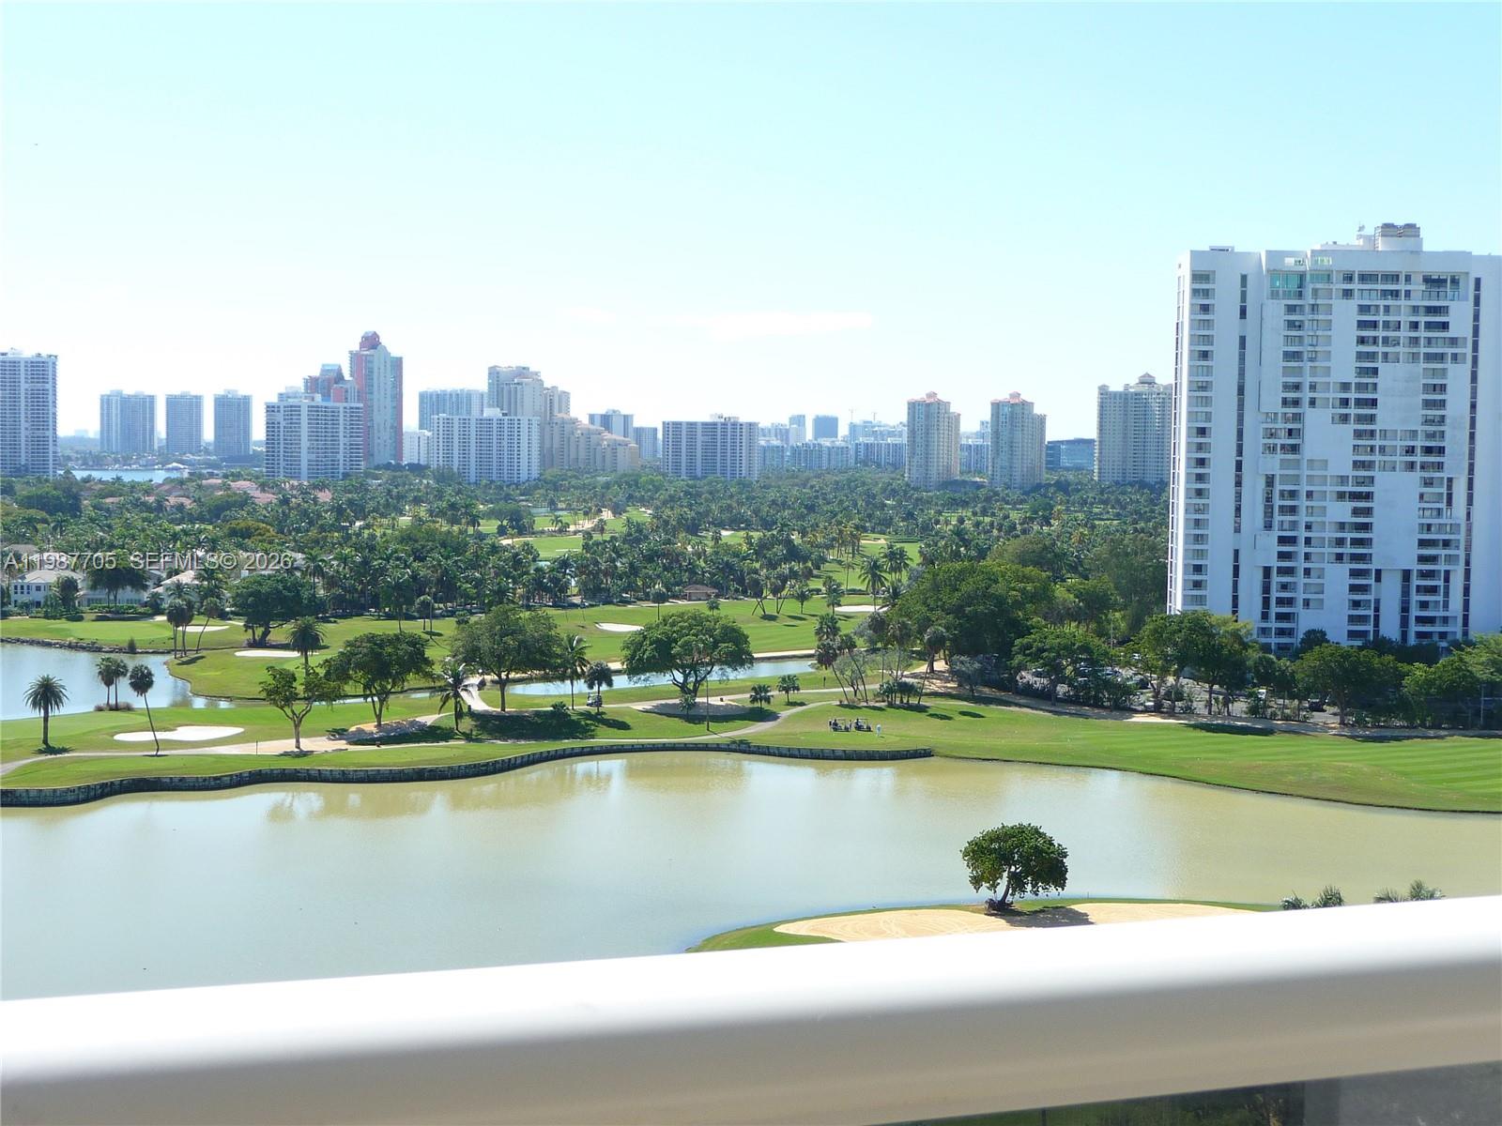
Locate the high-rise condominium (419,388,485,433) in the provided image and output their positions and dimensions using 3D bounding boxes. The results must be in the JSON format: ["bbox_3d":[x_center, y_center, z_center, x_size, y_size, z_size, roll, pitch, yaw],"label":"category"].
[{"bbox_3d":[-354.120,-156.820,2469.830,74.000,93.800,32.000,2,4,24],"label":"high-rise condominium"}]

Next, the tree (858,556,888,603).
[{"bbox_3d":[29.760,5.160,501.130,7.200,14.010,7.200,1,3,3],"label":"tree"}]

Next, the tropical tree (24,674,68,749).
[{"bbox_3d":[-92.550,19.360,273.220,5.500,9.520,5.500,0,4,-19],"label":"tropical tree"}]

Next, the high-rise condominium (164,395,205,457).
[{"bbox_3d":[-687.310,-162.050,2523.040,43.500,89.280,28.000,0,3,-7],"label":"high-rise condominium"}]

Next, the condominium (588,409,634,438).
[{"bbox_3d":[-157.650,-135.520,2340.790,50.000,71.680,27.000,0,3,-9],"label":"condominium"}]

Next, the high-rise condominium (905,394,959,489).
[{"bbox_3d":[127.100,-80.540,1442.180,26.500,75.950,25.500,4,4,40],"label":"high-rise condominium"}]

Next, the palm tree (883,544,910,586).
[{"bbox_3d":[38.180,2.310,544.620,7.600,14.760,7.600,1,3,4],"label":"palm tree"}]

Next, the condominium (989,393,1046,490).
[{"bbox_3d":[182.240,-77.940,1416.200,27.500,75.280,26.000,4,5,42],"label":"condominium"}]

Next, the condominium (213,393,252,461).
[{"bbox_3d":[-621.580,-161.320,2498.810,45.000,92.400,28.000,0,3,-6],"label":"condominium"}]

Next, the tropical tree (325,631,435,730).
[{"bbox_3d":[-52.500,16.620,294.040,15.500,13.570,14.500,0,3,-10],"label":"tropical tree"}]

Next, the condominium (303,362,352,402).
[{"bbox_3d":[-338.900,-111.480,1682.610,39.000,97.090,28.000,1,3,9],"label":"condominium"}]

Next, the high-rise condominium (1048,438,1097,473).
[{"bbox_3d":[303.870,-95.160,1974.570,40.000,46.560,28.000,0,4,-16],"label":"high-rise condominium"}]

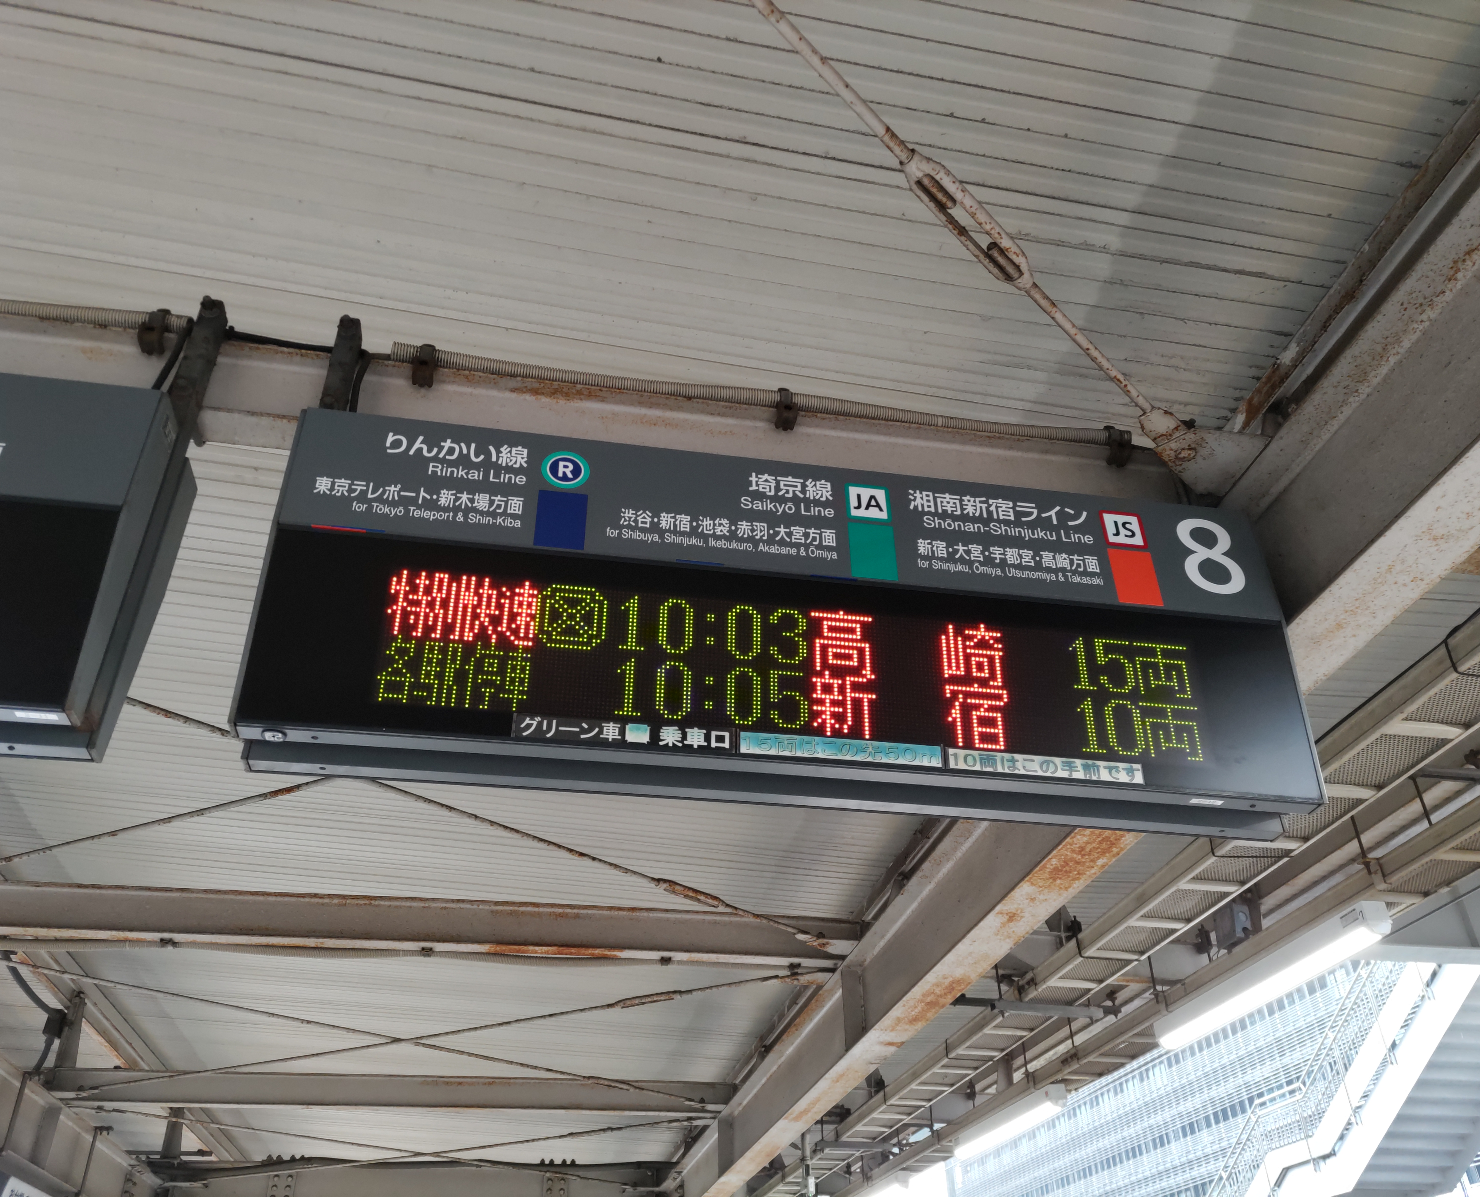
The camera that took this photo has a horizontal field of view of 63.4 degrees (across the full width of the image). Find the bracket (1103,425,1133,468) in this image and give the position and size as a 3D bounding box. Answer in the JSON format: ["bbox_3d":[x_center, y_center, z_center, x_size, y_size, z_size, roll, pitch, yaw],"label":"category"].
[{"bbox_3d":[0.903,-0.361,2.859,0.046,0.072,0.050,5,-35,-9],"label":"bracket"}]

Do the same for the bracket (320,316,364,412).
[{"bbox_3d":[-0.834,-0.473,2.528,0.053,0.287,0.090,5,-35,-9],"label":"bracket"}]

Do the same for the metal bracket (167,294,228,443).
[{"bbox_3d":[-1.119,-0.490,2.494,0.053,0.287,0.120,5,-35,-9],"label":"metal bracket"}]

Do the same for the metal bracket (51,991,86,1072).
[{"bbox_3d":[-4.350,2.818,7.806,0.105,0.500,0.100,5,-35,-9],"label":"metal bracket"}]

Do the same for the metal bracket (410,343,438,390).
[{"bbox_3d":[-0.684,-0.501,2.594,0.046,0.072,0.050,5,-35,-9],"label":"metal bracket"}]

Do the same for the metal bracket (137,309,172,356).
[{"bbox_3d":[-1.230,-0.557,2.508,0.046,0.072,0.050,5,-35,-9],"label":"metal bracket"}]

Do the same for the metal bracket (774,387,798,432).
[{"bbox_3d":[0.106,-0.429,2.724,0.046,0.072,0.050,5,-35,-9],"label":"metal bracket"}]

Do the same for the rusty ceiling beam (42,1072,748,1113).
[{"bbox_3d":[-2.210,3.279,7.983,4.330,0.200,0.100,5,-35,-9],"label":"rusty ceiling beam"}]

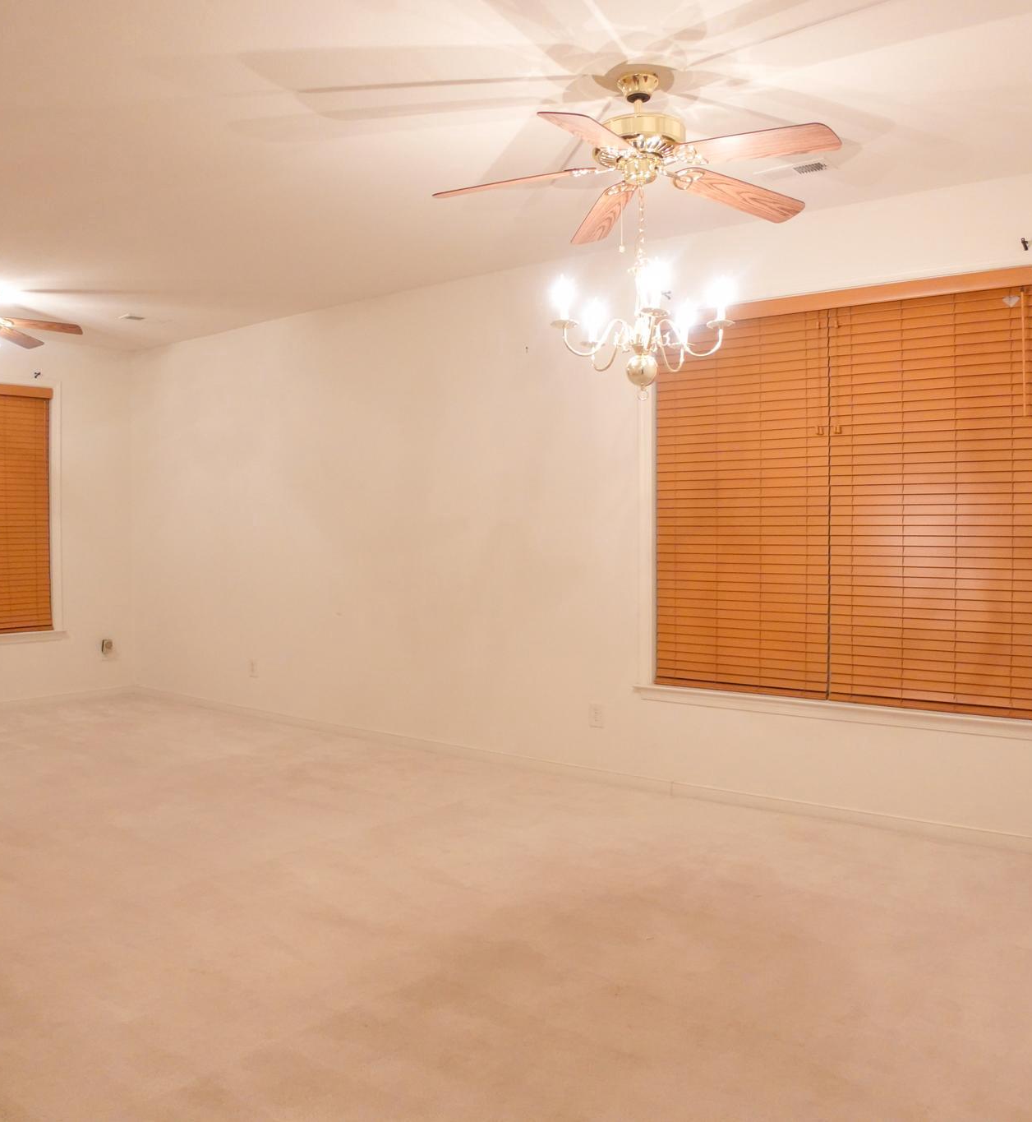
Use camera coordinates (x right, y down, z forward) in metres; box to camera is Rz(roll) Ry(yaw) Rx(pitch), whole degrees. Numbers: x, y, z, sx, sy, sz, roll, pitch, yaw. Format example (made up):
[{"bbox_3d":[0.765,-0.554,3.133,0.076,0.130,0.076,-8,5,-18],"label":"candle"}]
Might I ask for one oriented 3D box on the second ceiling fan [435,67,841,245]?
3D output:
[{"bbox_3d":[0.345,-1.295,3.403,1.260,0.360,1.250,0,2,0],"label":"second ceiling fan"}]

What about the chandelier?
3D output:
[{"bbox_3d":[0.378,-0.828,3.420,0.580,0.620,0.560,0,2,0],"label":"chandelier"}]

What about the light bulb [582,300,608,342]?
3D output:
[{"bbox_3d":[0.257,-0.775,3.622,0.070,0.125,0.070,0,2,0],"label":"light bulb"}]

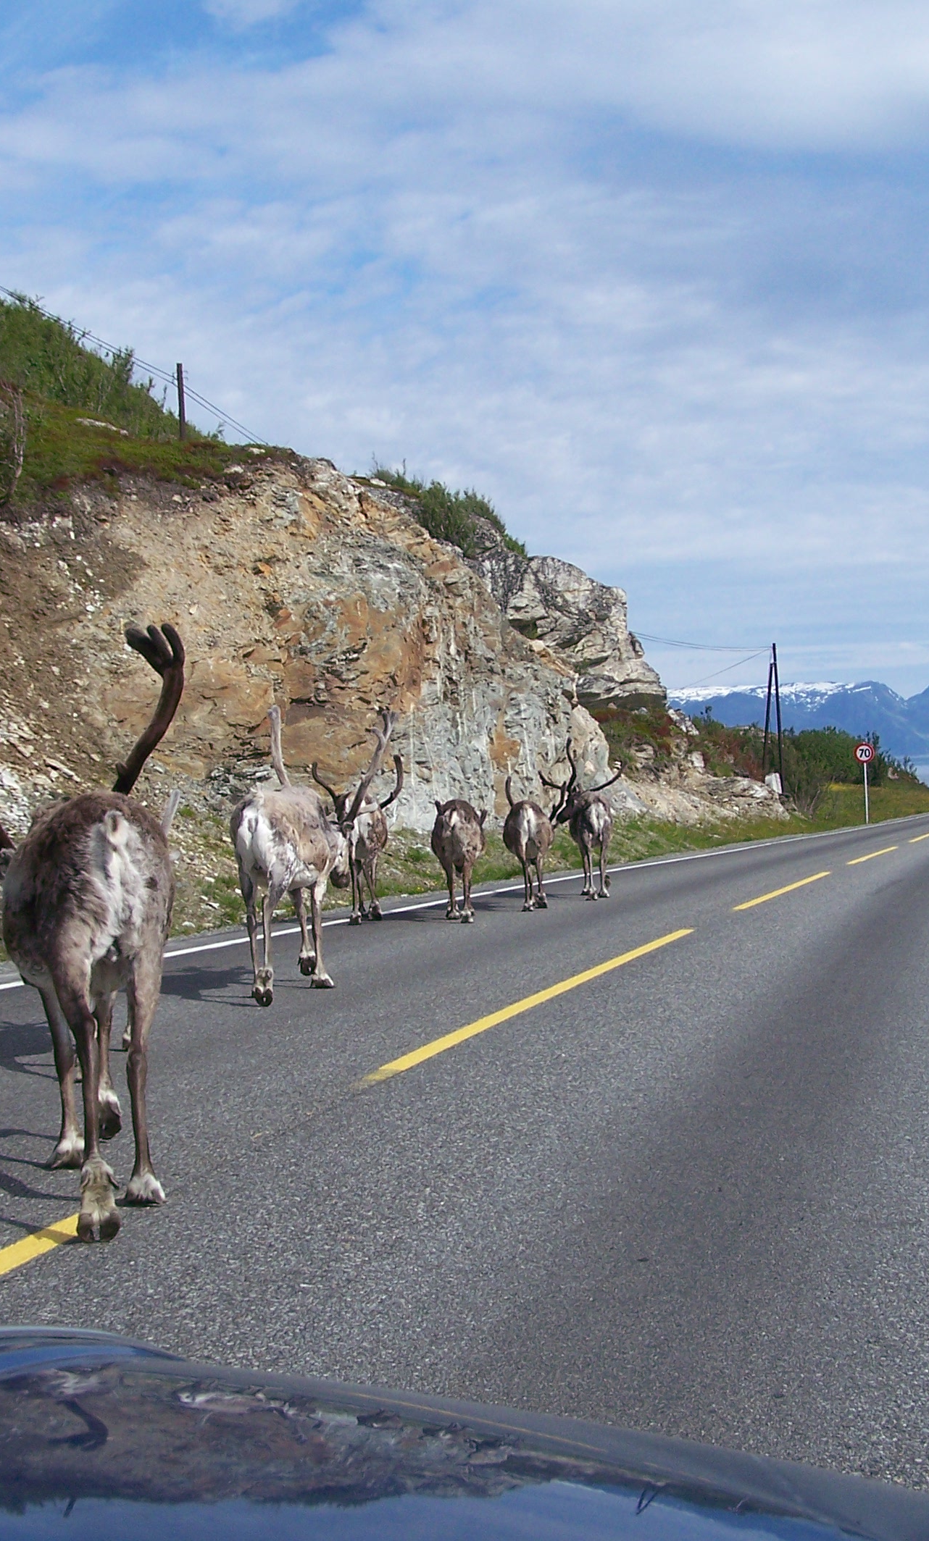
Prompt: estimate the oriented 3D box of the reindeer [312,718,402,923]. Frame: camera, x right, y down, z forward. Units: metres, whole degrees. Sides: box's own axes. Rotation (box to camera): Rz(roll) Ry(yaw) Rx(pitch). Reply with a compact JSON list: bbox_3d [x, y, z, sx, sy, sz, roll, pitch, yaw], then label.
[{"bbox_3d":[-0.874,0.596,19.497,0.660,1.370,1.600,-2,0,-3],"label":"reindeer"}]

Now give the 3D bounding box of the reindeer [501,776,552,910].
[{"bbox_3d":[0.637,0.674,21.595,0.500,1.220,1.600,-2,0,5],"label":"reindeer"}]

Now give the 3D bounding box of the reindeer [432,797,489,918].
[{"bbox_3d":[-0.019,0.746,19.596,0.470,1.050,1.600,-2,0,4],"label":"reindeer"}]

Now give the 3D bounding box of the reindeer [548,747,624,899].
[{"bbox_3d":[1.215,0.525,23.770,0.740,1.550,1.550,-2,0,-3],"label":"reindeer"}]

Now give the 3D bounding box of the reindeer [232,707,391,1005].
[{"bbox_3d":[-0.849,0.427,12.526,0.680,1.560,1.620,-2,0,16],"label":"reindeer"}]

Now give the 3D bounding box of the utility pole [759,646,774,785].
[{"bbox_3d":[16.807,-2.711,125.000,0.300,7.481,0.300,4,0,0],"label":"utility pole"}]

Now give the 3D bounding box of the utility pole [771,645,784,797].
[{"bbox_3d":[17.421,-2.777,125.000,0.300,8.501,0.300,-3,0,0],"label":"utility pole"}]

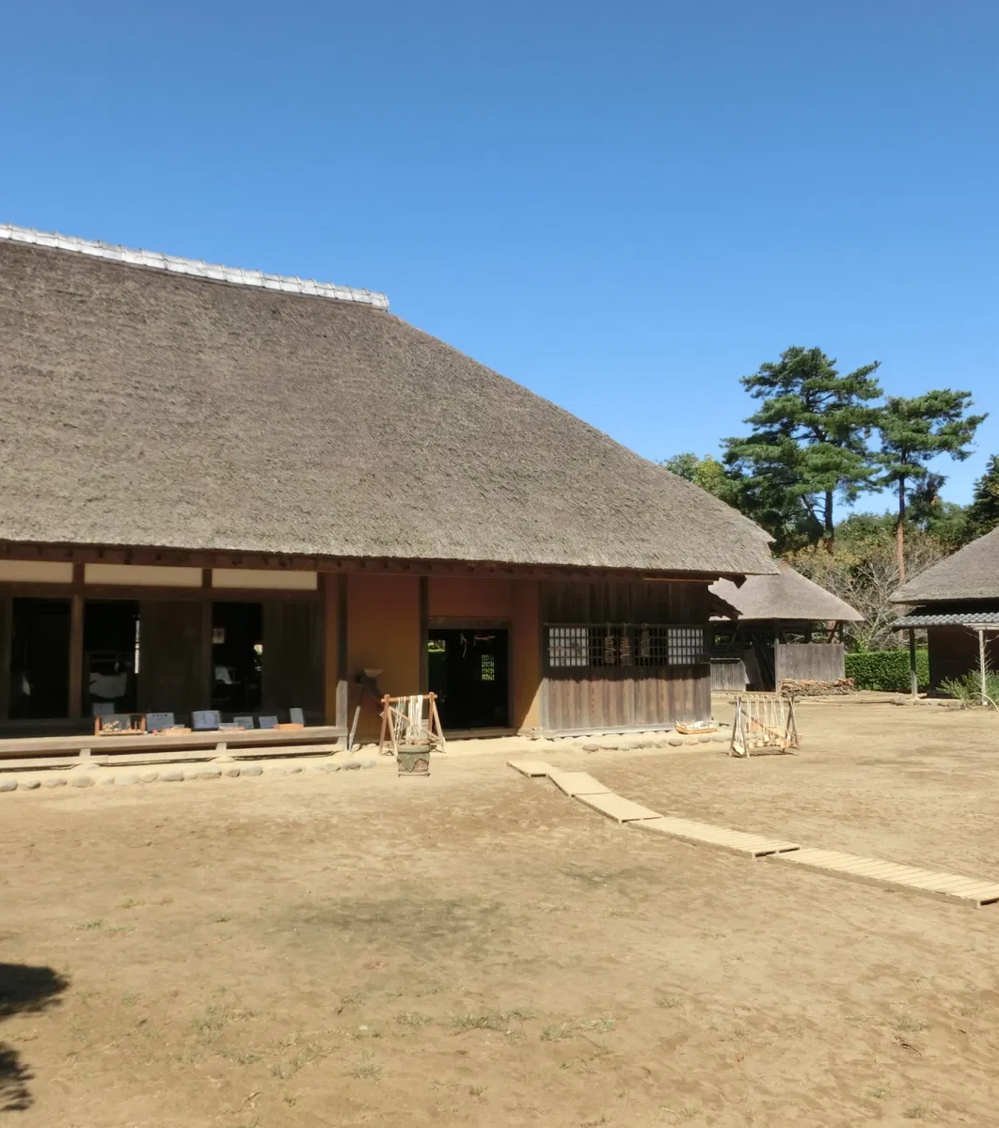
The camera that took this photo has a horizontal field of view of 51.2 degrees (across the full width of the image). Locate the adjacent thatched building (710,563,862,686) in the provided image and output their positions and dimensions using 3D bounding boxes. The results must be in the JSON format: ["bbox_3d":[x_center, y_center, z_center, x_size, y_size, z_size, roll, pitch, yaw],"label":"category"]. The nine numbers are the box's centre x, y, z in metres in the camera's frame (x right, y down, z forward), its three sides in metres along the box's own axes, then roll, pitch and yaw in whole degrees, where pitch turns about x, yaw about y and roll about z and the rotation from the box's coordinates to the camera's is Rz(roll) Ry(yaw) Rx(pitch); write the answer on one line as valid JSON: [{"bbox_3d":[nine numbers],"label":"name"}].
[{"bbox_3d":[9.674,2.374,38.690,4.200,4.861,5.800,2,-6,-29],"label":"adjacent thatched building"}]

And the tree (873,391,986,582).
[{"bbox_3d":[21.601,-1.408,52.303,5.625,14.592,5.344,-2,-5,22],"label":"tree"}]

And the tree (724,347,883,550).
[{"bbox_3d":[15.383,-2.512,52.402,7.910,16.885,7.514,-2,-5,16],"label":"tree"}]

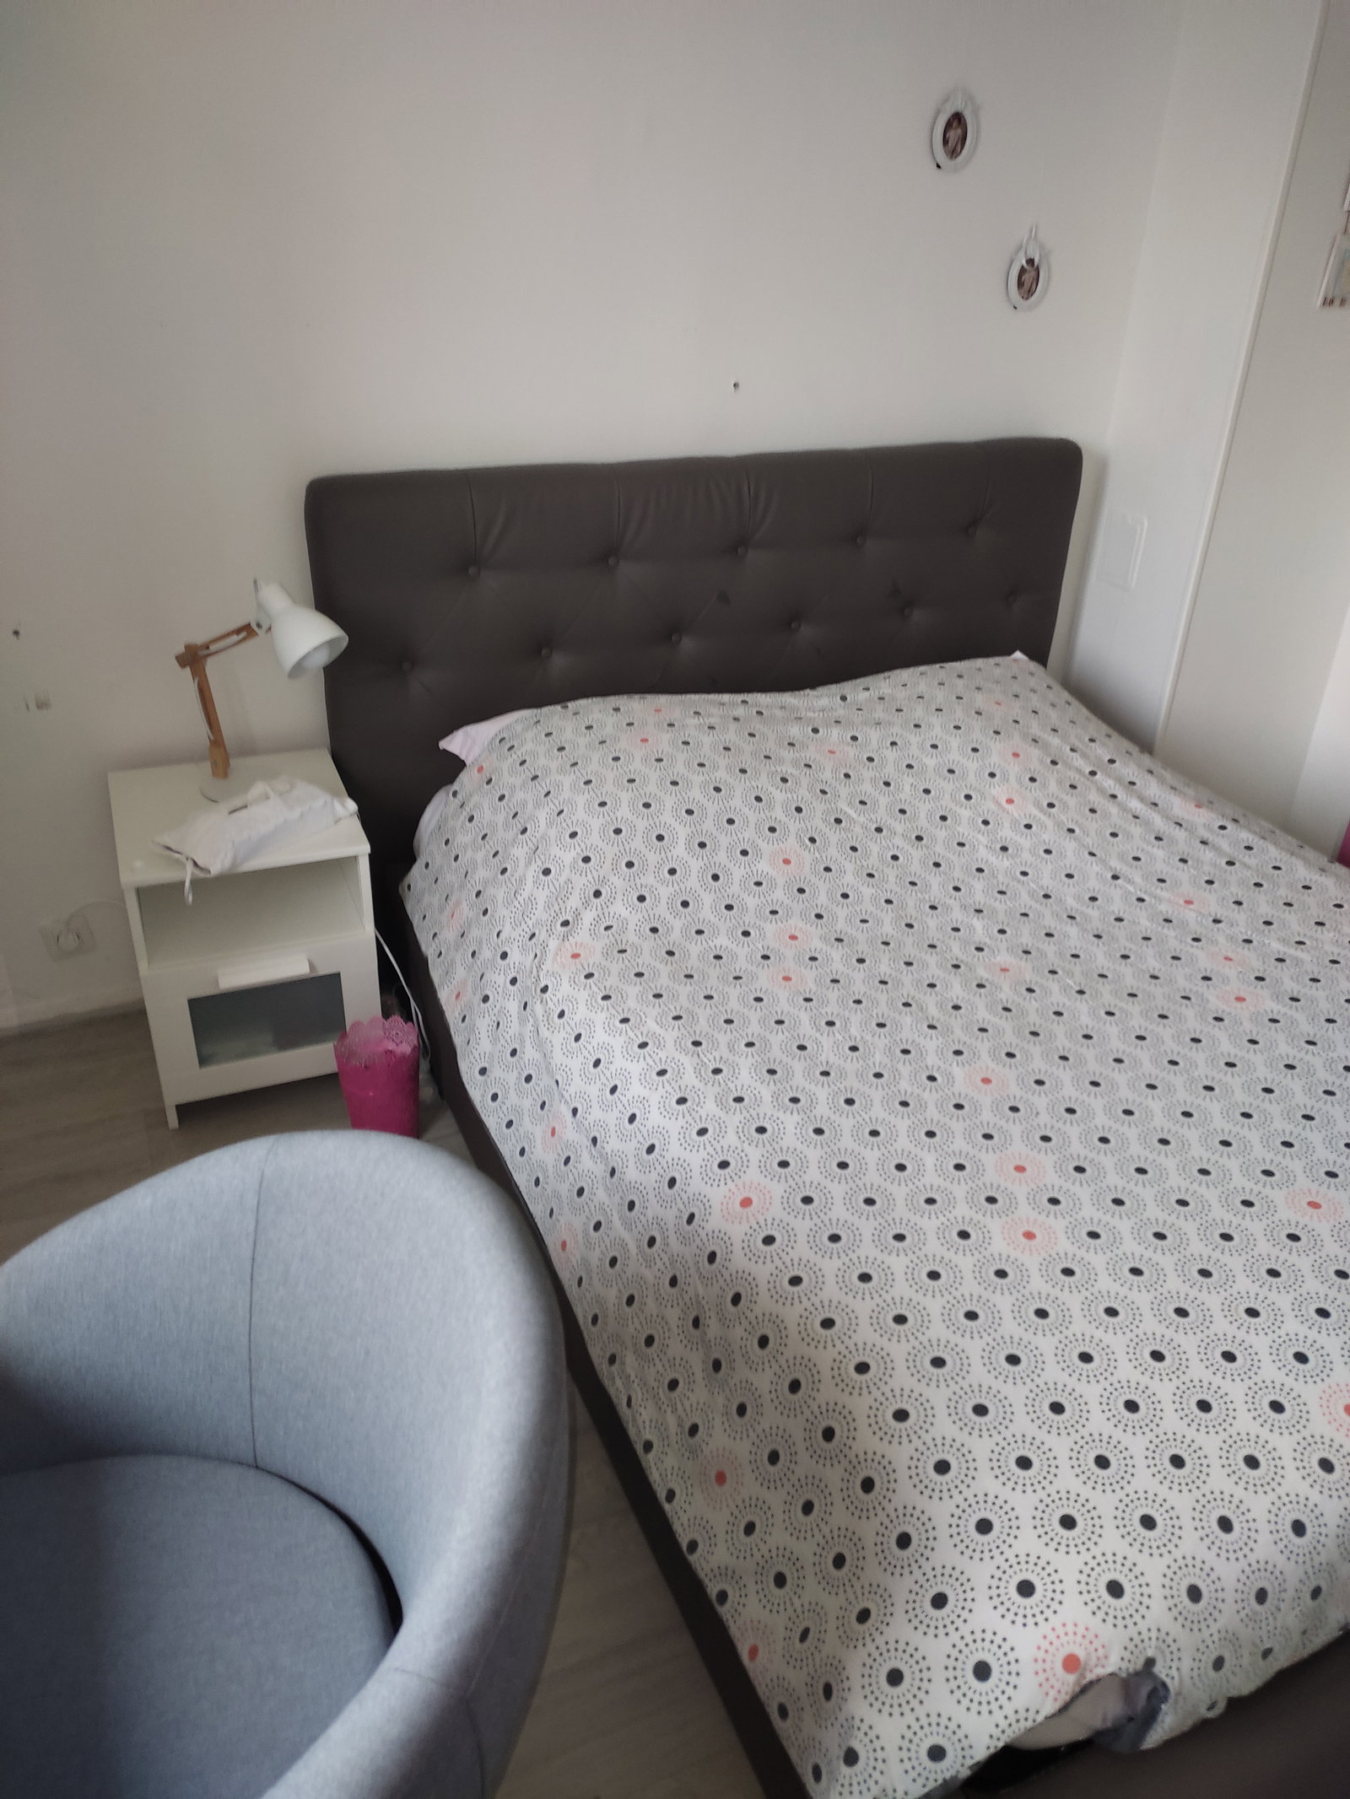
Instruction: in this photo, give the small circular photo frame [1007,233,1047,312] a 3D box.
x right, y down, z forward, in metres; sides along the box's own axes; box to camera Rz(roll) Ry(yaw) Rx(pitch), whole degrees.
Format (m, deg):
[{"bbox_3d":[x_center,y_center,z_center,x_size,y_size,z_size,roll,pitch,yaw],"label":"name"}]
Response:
[{"bbox_3d":[0.730,-1.285,2.781,0.101,0.138,0.018,-11,32,-21],"label":"small circular photo frame"}]

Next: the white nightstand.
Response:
[{"bbox_3d":[-0.794,0.065,2.536,0.390,0.530,0.410,-10,32,-20],"label":"white nightstand"}]

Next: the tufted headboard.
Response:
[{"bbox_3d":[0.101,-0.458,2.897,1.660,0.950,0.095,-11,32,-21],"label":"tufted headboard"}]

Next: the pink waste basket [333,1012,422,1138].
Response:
[{"bbox_3d":[-0.517,0.340,2.390,0.147,0.220,0.147,-11,32,-21],"label":"pink waste basket"}]

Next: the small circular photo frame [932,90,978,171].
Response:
[{"bbox_3d":[0.535,-1.462,2.576,0.104,0.132,0.018,-11,32,-21],"label":"small circular photo frame"}]

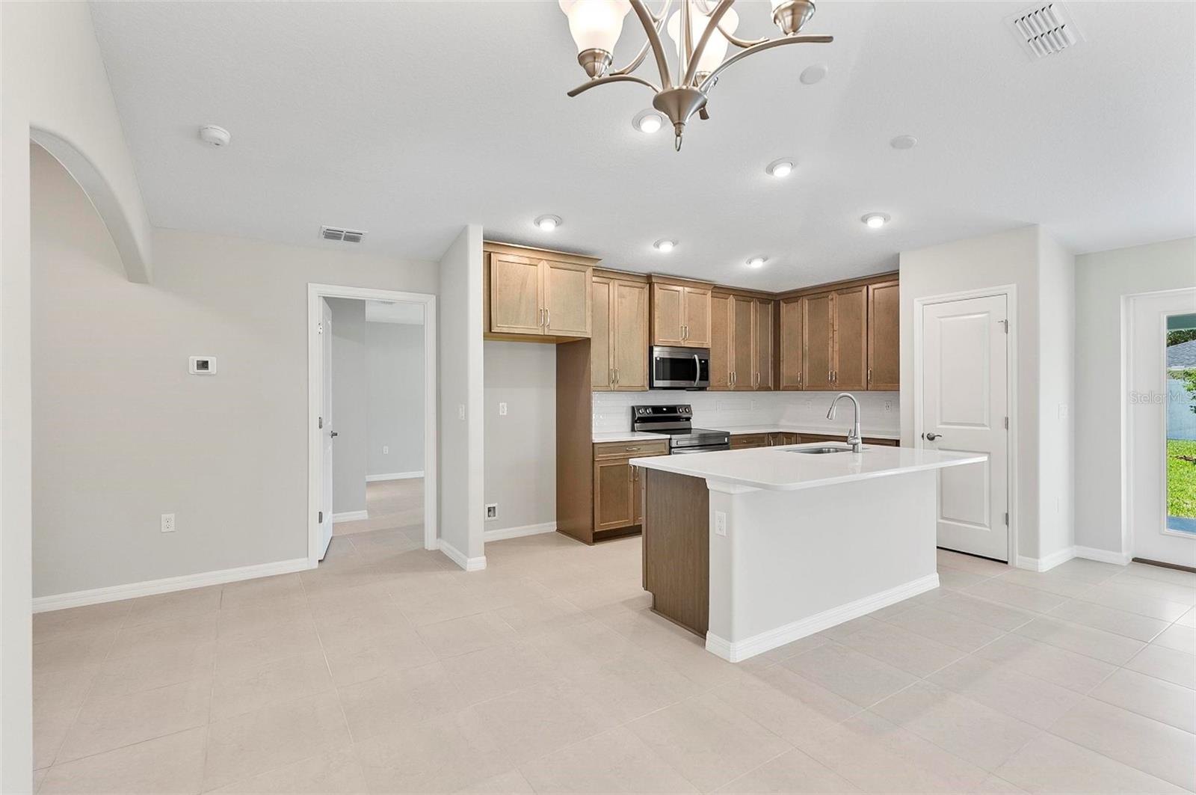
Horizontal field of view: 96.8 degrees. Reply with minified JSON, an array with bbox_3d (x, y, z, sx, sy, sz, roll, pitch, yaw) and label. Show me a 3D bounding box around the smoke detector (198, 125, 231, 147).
[{"bbox_3d":[-1.930,-1.320,2.675,0.137,0.046,0.137,0,-10,-32],"label":"smoke detector"}]

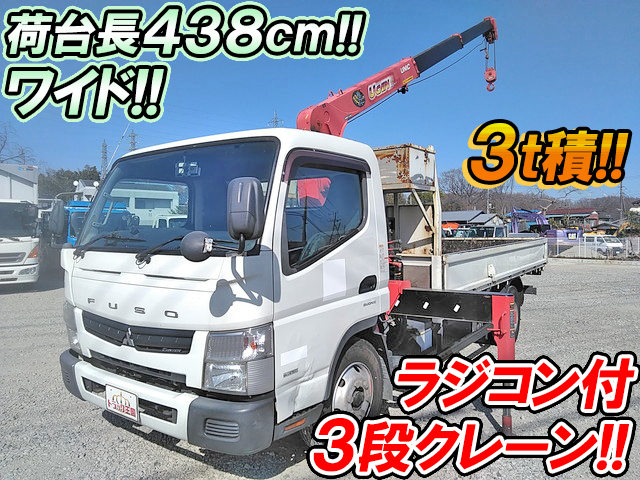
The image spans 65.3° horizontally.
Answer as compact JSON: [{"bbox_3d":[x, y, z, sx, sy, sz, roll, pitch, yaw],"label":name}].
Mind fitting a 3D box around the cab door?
[{"bbox_3d":[0.072,0.226,3.159,0.190,1.490,1.200,1,3,35],"label":"cab door"}]

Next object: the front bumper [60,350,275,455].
[{"bbox_3d":[-1.101,0.942,3.059,1.995,0.320,0.210,1,3,35],"label":"front bumper"}]

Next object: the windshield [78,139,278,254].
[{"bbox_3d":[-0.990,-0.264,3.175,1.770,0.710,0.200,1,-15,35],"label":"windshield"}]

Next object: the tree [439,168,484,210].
[{"bbox_3d":[21.259,-5.784,75.000,6.600,10.000,6.600,0,2,0],"label":"tree"}]

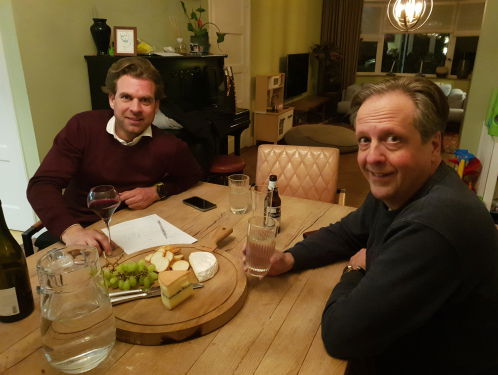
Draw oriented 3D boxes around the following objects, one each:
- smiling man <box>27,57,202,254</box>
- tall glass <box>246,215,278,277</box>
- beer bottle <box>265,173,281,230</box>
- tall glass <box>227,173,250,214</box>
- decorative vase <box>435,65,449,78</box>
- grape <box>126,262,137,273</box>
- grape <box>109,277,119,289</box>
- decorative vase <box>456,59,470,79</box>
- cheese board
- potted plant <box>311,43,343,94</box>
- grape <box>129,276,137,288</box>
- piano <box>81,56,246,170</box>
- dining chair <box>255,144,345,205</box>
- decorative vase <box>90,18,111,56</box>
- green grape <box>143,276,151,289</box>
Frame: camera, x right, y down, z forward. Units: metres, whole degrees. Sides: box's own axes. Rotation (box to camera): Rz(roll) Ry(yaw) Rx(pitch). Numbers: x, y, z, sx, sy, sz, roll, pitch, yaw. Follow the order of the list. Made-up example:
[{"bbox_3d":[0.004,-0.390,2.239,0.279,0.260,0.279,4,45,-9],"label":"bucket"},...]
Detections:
[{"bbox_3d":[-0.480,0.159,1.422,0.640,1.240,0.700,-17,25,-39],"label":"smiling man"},{"bbox_3d":[0.033,0.169,1.056,0.081,0.147,0.081,3,18,-1],"label":"tall glass"},{"bbox_3d":[0.083,0.054,1.309,0.061,0.208,0.061,0,19,0],"label":"beer bottle"},{"bbox_3d":[-0.037,0.029,1.482,0.081,0.142,0.081,0,19,0],"label":"tall glass"},{"bbox_3d":[4.218,-2.542,8.208,0.280,0.290,0.280,0,19,0],"label":"decorative vase"},{"bbox_3d":[-0.312,0.213,0.996,0.023,0.023,0.023,0,19,0],"label":"grape"},{"bbox_3d":[-0.344,0.241,0.950,0.023,0.025,0.023,-4,20,-11],"label":"grape"},{"bbox_3d":[4.524,-2.510,7.900,0.280,0.410,0.280,8,21,22],"label":"decorative vase"},{"bbox_3d":[-0.170,0.232,1.057,0.402,0.030,0.576,8,20,22],"label":"cheese board"},{"bbox_3d":[1.779,-2.732,8.600,0.740,1.140,0.700,4,20,11],"label":"potted plant"},{"bbox_3d":[-0.294,0.240,0.945,0.020,0.026,0.021,-4,20,-11],"label":"grape"},{"bbox_3d":[-0.605,-0.496,3.496,0.640,1.330,1.500,9,20,23],"label":"piano"},{"bbox_3d":[0.234,0.243,2.076,0.530,0.860,0.580,5,19,13],"label":"dining chair"},{"bbox_3d":[-1.150,-1.161,2.900,0.157,0.272,0.157,8,21,22],"label":"decorative vase"},{"bbox_3d":[-0.259,0.240,0.945,0.020,0.026,0.021,-4,20,-11],"label":"green grape"}]

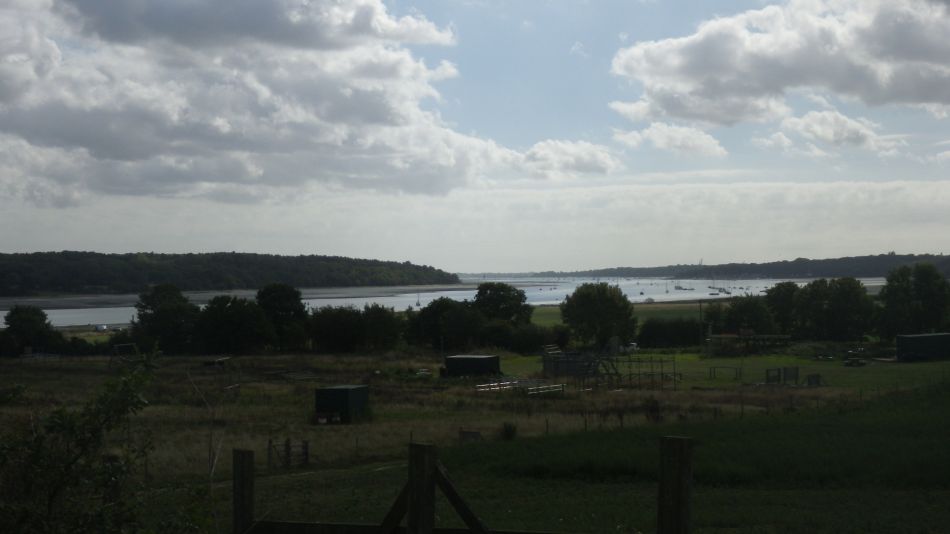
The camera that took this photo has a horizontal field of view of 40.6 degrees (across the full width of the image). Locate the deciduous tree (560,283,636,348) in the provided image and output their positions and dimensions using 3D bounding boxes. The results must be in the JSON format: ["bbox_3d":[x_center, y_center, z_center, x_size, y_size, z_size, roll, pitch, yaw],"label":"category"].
[{"bbox_3d":[21.600,8.750,225.000,13.200,12.000,12.800,0,0,0],"label":"deciduous tree"}]

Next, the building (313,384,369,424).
[{"bbox_3d":[-10.160,10.500,98.500,2.440,2.590,6.000,0,0,9],"label":"building"}]

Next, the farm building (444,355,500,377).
[{"bbox_3d":[-0.310,12.450,160.000,6.060,2.590,2.440,0,0,18],"label":"farm building"}]

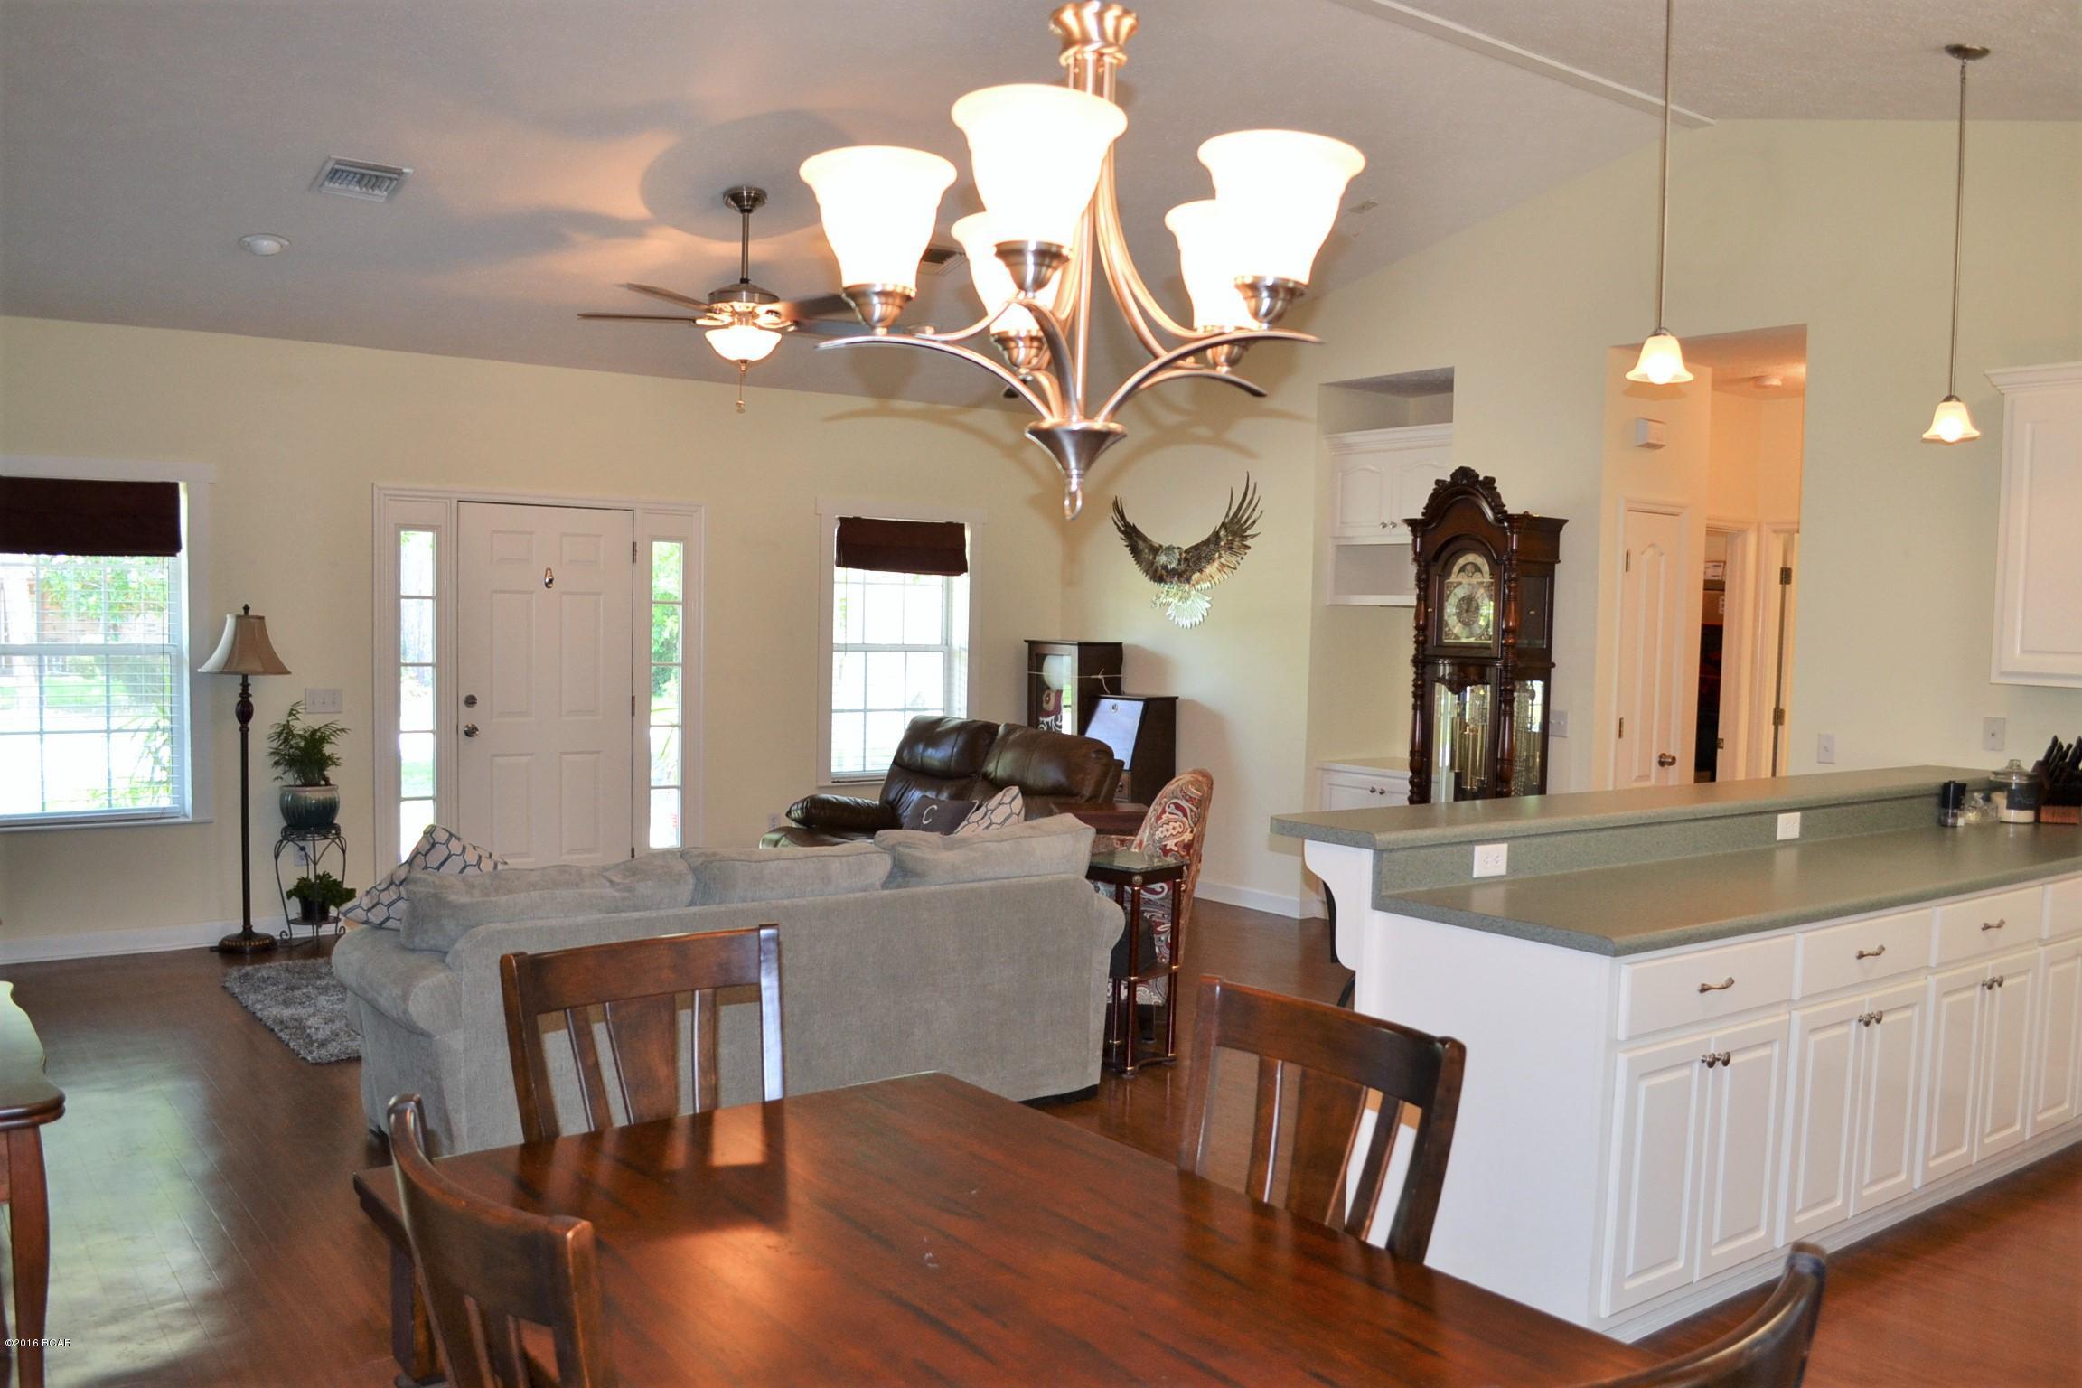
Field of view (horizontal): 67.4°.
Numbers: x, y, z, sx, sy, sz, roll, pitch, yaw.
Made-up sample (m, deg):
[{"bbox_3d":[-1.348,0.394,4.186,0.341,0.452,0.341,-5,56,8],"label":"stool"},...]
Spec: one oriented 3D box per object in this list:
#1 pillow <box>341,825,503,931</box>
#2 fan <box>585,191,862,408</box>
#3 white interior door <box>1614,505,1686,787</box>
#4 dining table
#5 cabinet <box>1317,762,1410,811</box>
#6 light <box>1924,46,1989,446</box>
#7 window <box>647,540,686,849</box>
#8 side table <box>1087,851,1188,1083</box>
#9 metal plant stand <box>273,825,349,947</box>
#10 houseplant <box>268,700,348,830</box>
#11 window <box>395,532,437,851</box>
[{"bbox_3d":[-1.786,0.569,4.510,0.410,0.410,0.150,28,23,-49],"label":"pillow"},{"bbox_3d":[-1.118,-1.500,5.902,1.300,0.852,1.300,-1,4,-34],"label":"fan"},{"bbox_3d":[2.717,0.247,7.031,0.460,2.080,0.050,-1,4,-36],"label":"white interior door"},{"bbox_3d":[-0.136,1.093,2.013,1.030,0.760,1.420,-1,4,-40],"label":"dining table"},{"bbox_3d":[1.939,0.791,8.066,0.600,0.850,0.870,-1,4,-36],"label":"cabinet"},{"bbox_3d":[2.730,-1.344,4.650,0.165,1.221,0.165,-1,4,-34],"label":"light"},{"bbox_3d":[-2.012,0.015,8.333,0.210,1.650,0.060,-1,4,-36],"label":"window"},{"bbox_3d":[0.315,0.951,5.549,0.310,0.725,0.310,4,4,41],"label":"side table"},{"bbox_3d":[-3.350,0.880,7.147,0.330,0.540,0.310,-1,4,-36],"label":"metal plant stand"},{"bbox_3d":[-3.340,0.326,7.101,0.360,0.570,0.340,-1,4,-36],"label":"houseplant"},{"bbox_3d":[-2.934,0.009,7.341,0.184,1.589,0.070,-1,4,-34],"label":"window"}]

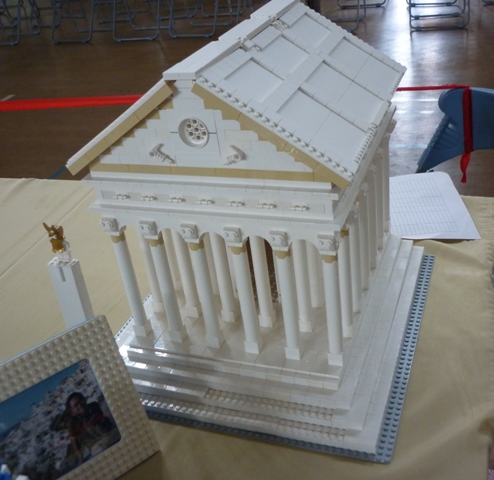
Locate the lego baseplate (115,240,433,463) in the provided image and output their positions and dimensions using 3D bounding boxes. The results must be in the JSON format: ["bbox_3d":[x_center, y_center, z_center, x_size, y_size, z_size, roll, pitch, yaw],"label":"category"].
[{"bbox_3d":[0.025,0.088,0.795,0.384,0.046,0.388,4,32,22],"label":"lego baseplate"}]

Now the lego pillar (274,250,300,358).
[{"bbox_3d":[0.044,0.067,0.634,0.016,0.134,0.016,4,32,22],"label":"lego pillar"}]

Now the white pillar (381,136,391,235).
[{"bbox_3d":[0.189,-0.077,0.847,0.017,0.140,0.017,4,32,22],"label":"white pillar"}]

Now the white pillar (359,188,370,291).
[{"bbox_3d":[0.140,-0.004,0.733,0.017,0.140,0.017,4,32,22],"label":"white pillar"}]

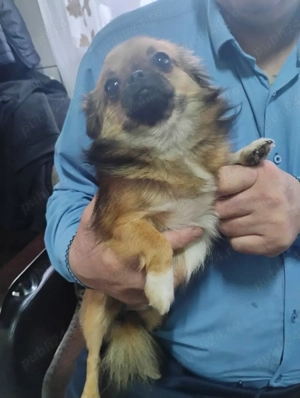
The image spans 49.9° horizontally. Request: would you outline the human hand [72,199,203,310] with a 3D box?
[{"bbox_3d":[-0.019,0.066,0.395,0.155,0.115,0.090,-8,9,-9],"label":"human hand"}]

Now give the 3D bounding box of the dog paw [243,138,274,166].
[{"bbox_3d":[0.127,-0.054,0.378,0.039,0.023,0.026,-35,-28,8],"label":"dog paw"}]

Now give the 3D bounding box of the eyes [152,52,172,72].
[{"bbox_3d":[0.014,-0.157,0.372,0.020,0.020,0.014,-26,-4,1],"label":"eyes"}]

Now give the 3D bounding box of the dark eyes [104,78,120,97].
[{"bbox_3d":[-0.044,-0.130,0.378,0.018,0.019,0.014,-28,-7,13],"label":"dark eyes"}]

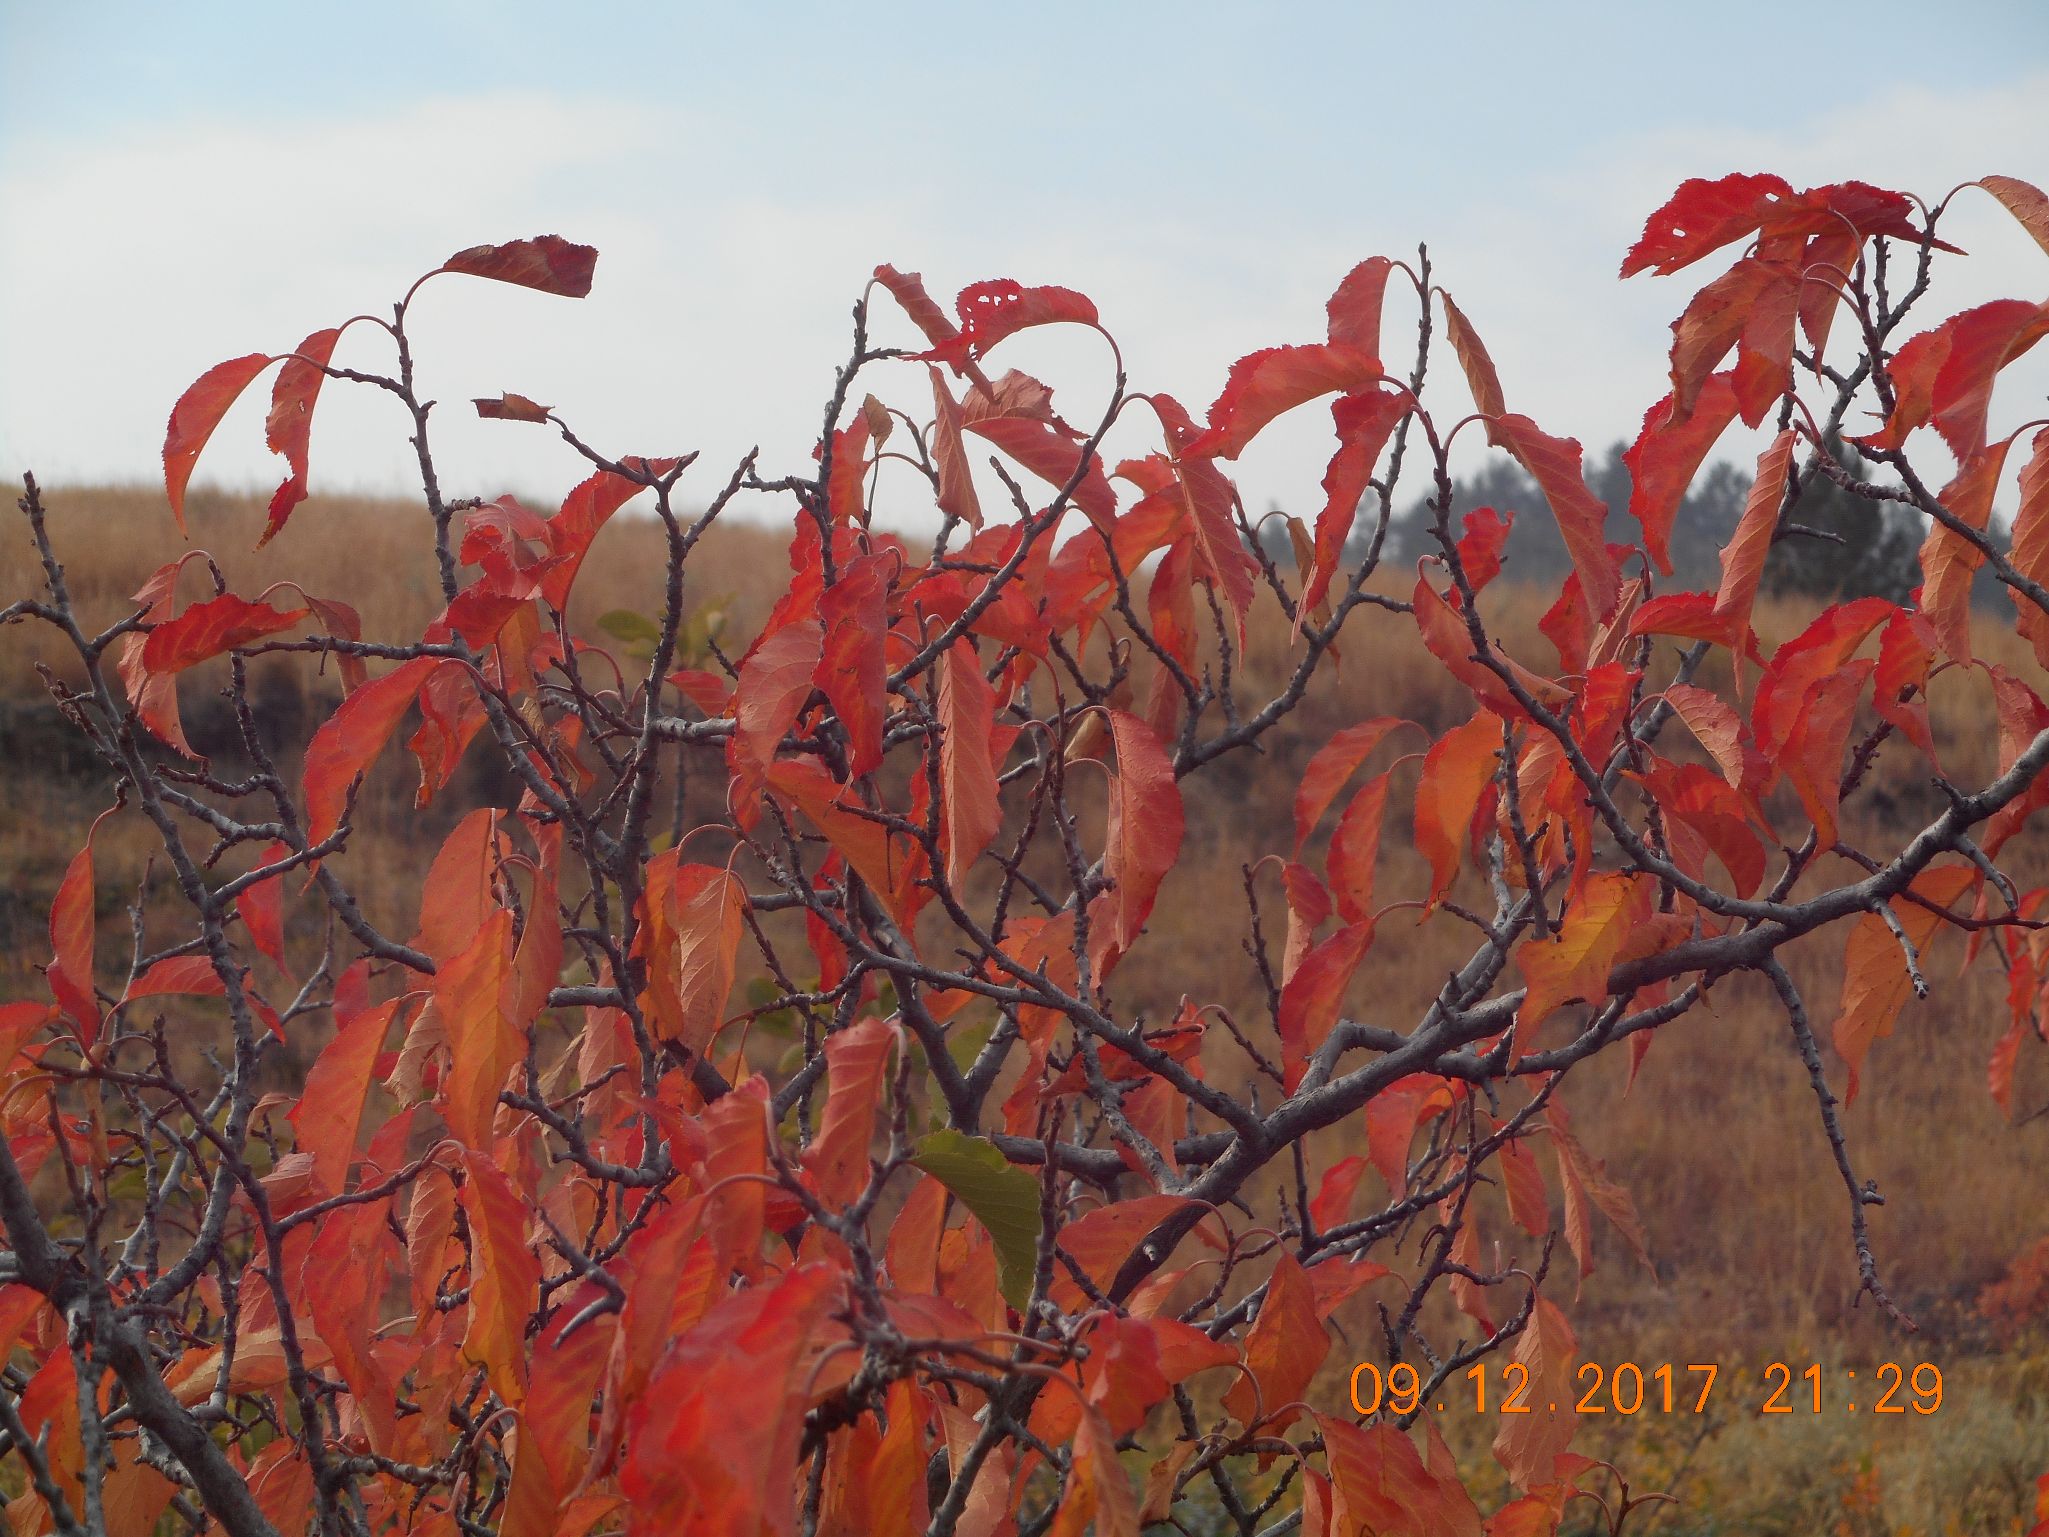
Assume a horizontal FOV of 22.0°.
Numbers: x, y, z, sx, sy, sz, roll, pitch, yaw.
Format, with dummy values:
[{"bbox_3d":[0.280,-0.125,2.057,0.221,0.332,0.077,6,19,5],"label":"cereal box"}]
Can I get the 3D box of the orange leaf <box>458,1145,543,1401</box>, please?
[{"bbox_3d":[-0.152,0.146,1.520,0.020,0.077,0.022,-8,-5,-6],"label":"orange leaf"}]

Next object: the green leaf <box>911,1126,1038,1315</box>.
[{"bbox_3d":[-0.009,0.137,1.650,0.027,0.064,0.025,-35,-4,-3],"label":"green leaf"}]

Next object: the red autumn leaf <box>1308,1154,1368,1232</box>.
[{"bbox_3d":[0.104,0.141,1.750,0.018,0.030,0.022,30,-2,5],"label":"red autumn leaf"}]

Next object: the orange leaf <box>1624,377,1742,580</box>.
[{"bbox_3d":[0.194,-0.087,1.570,0.023,0.062,0.024,21,5,5],"label":"orange leaf"}]

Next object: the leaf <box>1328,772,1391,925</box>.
[{"bbox_3d":[0.122,0.029,1.930,0.020,0.058,0.020,8,0,0],"label":"leaf"}]

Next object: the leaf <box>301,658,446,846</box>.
[{"bbox_3d":[-0.242,-0.003,1.880,0.025,0.099,0.024,31,0,0],"label":"leaf"}]

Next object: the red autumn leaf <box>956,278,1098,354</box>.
[{"bbox_3d":[0.001,-0.137,1.600,0.044,0.023,0.025,5,0,0],"label":"red autumn leaf"}]

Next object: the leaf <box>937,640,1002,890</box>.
[{"bbox_3d":[-0.016,0.000,1.600,0.018,0.077,0.022,-3,0,-1],"label":"leaf"}]

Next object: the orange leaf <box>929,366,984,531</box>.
[{"bbox_3d":[-0.021,-0.099,1.630,0.013,0.050,0.018,-12,0,0],"label":"orange leaf"}]

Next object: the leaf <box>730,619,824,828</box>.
[{"bbox_3d":[-0.091,-0.018,1.880,0.027,0.079,0.024,19,0,0],"label":"leaf"}]

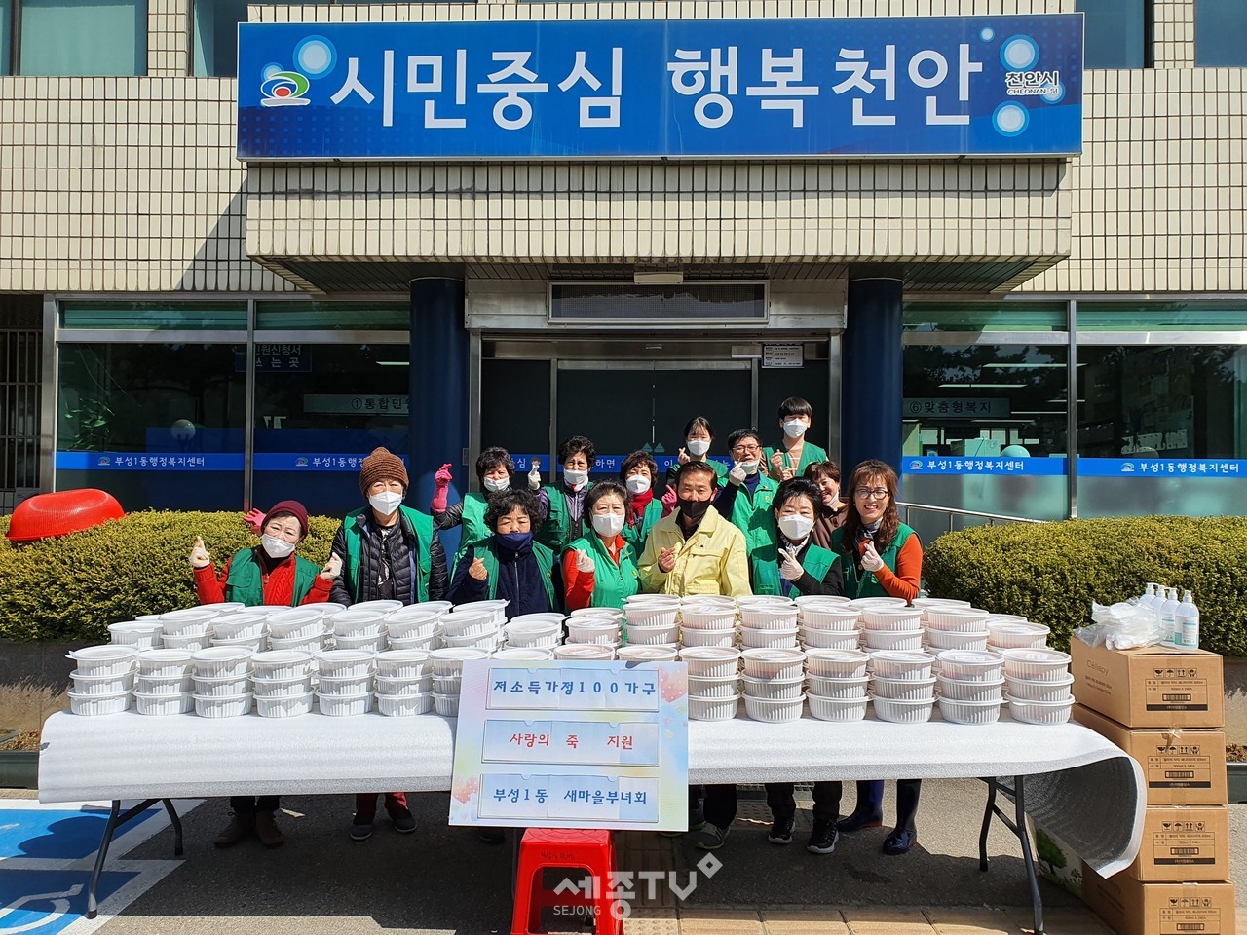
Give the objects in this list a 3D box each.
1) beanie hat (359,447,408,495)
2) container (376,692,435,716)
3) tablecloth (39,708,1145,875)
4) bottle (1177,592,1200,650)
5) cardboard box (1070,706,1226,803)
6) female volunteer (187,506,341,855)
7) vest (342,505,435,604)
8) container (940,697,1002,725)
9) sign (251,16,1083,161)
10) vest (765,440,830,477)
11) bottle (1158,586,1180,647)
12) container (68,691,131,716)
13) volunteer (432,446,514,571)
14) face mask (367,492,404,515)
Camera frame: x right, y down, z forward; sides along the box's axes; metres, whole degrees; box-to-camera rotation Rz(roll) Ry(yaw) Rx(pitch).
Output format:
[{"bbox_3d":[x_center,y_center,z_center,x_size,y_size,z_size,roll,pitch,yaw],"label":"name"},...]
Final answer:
[{"bbox_3d":[-1.046,0.006,4.080,0.208,0.200,0.230,1,-1,-5],"label":"beanie hat"},{"bbox_3d":[-0.761,0.810,3.276,0.216,0.083,0.216,1,-2,-2],"label":"container"},{"bbox_3d":[-0.110,1.062,3.370,3.490,0.470,0.850,1,-1,0],"label":"tablecloth"},{"bbox_3d":[1.897,0.515,3.142,0.081,0.195,0.081,1,-2,-6],"label":"bottle"},{"bbox_3d":[1.756,0.959,3.162,0.305,0.230,0.374,1,-1,-2],"label":"cardboard box"},{"bbox_3d":[-1.552,0.876,4.050,0.620,1.480,0.380,1,-1,-10],"label":"female volunteer"},{"bbox_3d":[-1.025,0.473,4.080,0.410,0.620,0.290,1,-1,-3],"label":"vest"},{"bbox_3d":[1.228,0.849,3.310,0.215,0.074,0.215,1,-1,3],"label":"container"},{"bbox_3d":[0.207,-2.699,6.720,6.005,0.990,0.130,1,-1,2],"label":"sign"},{"bbox_3d":[1.034,0.126,5.600,0.410,0.620,0.260,0,-1,7],"label":"vest"},{"bbox_3d":[1.876,0.514,3.200,0.072,0.192,0.070,1,-1,5],"label":"bottle"},{"bbox_3d":[-1.772,0.781,3.169,0.190,0.068,0.190,1,-1,0],"label":"container"},{"bbox_3d":[-0.744,0.670,4.950,0.510,1.560,0.380,1,-1,-7],"label":"volunteer"},{"bbox_3d":[-0.995,0.149,3.930,0.140,0.105,0.080,1,-1,0],"label":"face mask"}]

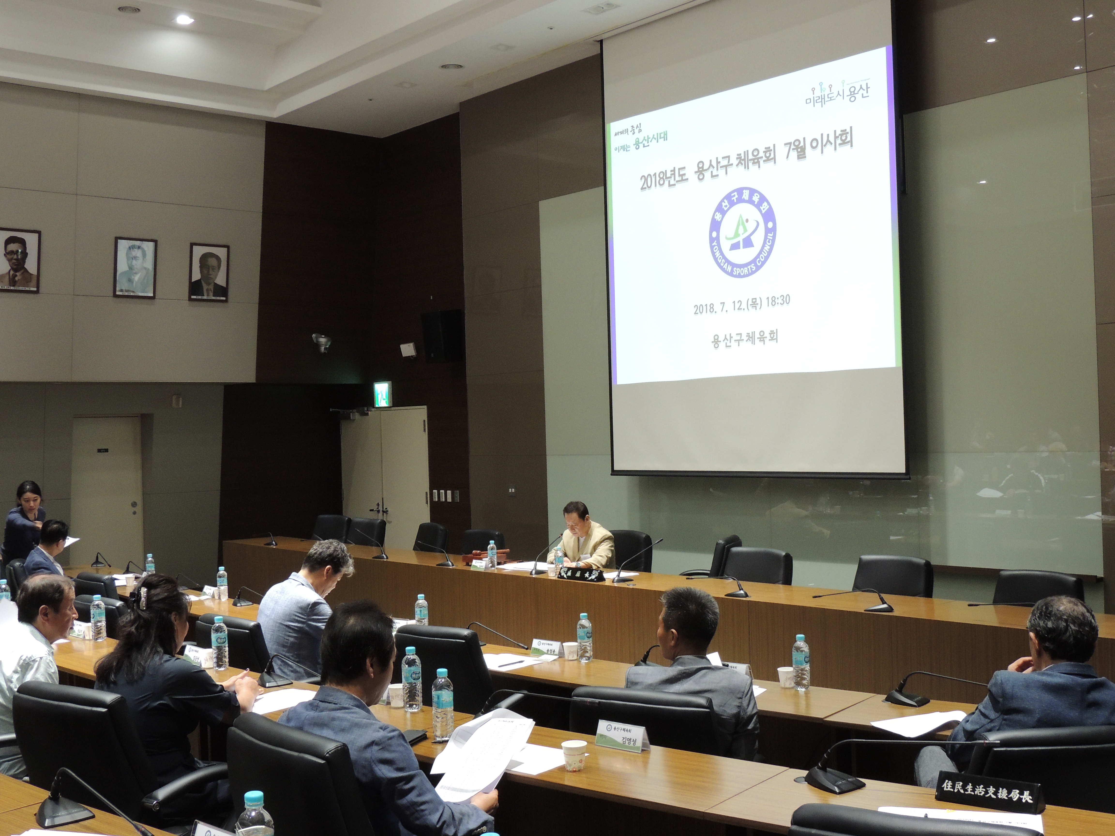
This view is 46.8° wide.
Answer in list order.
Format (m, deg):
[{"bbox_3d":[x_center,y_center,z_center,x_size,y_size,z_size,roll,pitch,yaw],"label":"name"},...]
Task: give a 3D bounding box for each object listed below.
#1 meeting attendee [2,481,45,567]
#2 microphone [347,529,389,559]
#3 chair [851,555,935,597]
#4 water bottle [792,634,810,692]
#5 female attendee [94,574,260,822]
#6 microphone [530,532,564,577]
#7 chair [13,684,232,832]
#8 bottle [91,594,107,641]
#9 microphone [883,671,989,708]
[{"bbox_3d":[-3.708,1.190,8.990,0.520,1.500,0.500,-2,-1,37],"label":"meeting attendee"},{"bbox_3d":[-1.571,1.058,10.851,0.400,0.240,0.110,-2,-1,37],"label":"microphone"},{"bbox_3d":[1.917,1.338,7.921,0.620,0.930,0.600,-1,-1,-40],"label":"chair"},{"bbox_3d":[0.950,0.955,5.038,0.065,0.214,0.065,-2,-1,0],"label":"water bottle"},{"bbox_3d":[-1.249,1.141,4.419,0.480,1.220,0.700,-2,-1,41],"label":"female attendee"},{"bbox_3d":[-0.052,1.009,9.550,0.340,0.285,0.115,-1,-1,-45],"label":"microphone"},{"bbox_3d":[-1.354,1.317,4.247,0.620,0.930,0.640,-2,-1,38],"label":"chair"},{"bbox_3d":[-2.145,0.934,6.020,0.064,0.210,0.064,-2,-1,41],"label":"bottle"},{"bbox_3d":[1.412,0.986,4.653,0.140,0.120,0.480,-1,-1,-43],"label":"microphone"}]

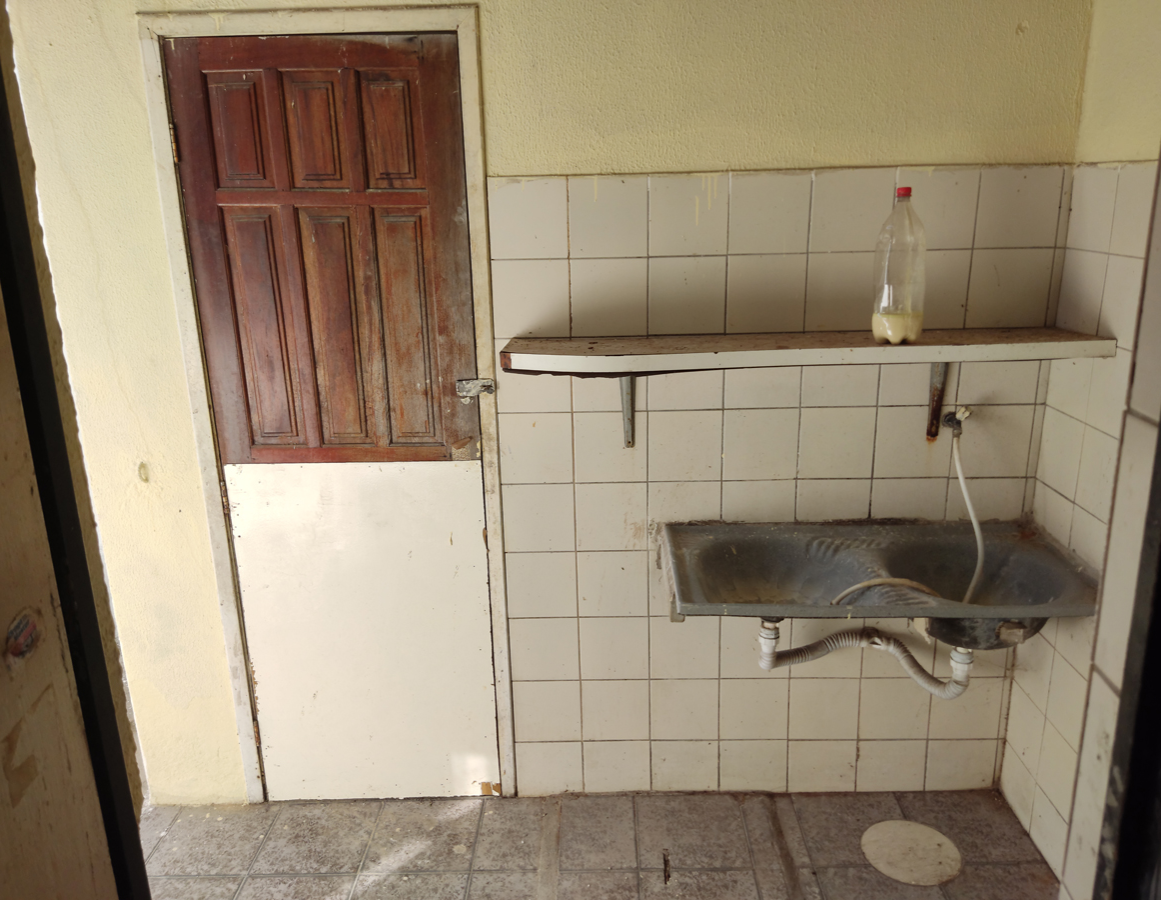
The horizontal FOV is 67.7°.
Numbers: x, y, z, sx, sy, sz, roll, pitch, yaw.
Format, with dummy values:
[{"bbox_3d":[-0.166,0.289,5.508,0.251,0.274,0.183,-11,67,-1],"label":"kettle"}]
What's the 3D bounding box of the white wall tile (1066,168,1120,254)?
[{"bbox_3d":[1.190,-0.567,2.008,0.010,0.195,0.196,-1,15,3],"label":"white wall tile"}]

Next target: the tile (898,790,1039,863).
[{"bbox_3d":[1.078,1.052,2.419,0.306,0.010,0.289,-1,16,3],"label":"tile"}]

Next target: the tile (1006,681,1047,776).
[{"bbox_3d":[1.225,0.764,2.374,0.010,0.195,0.196,-1,15,3],"label":"tile"}]

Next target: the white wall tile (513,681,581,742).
[{"bbox_3d":[-0.096,0.757,2.528,0.194,0.195,0.010,-1,15,2],"label":"white wall tile"}]

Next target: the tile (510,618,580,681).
[{"bbox_3d":[-0.104,0.566,2.460,0.198,0.197,0.009,-1,15,2],"label":"tile"}]

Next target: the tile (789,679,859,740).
[{"bbox_3d":[0.704,0.750,2.500,0.198,0.197,0.010,-1,16,3],"label":"tile"}]

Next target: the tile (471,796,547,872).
[{"bbox_3d":[-0.198,1.078,2.434,0.180,0.010,0.298,-1,15,2],"label":"tile"}]

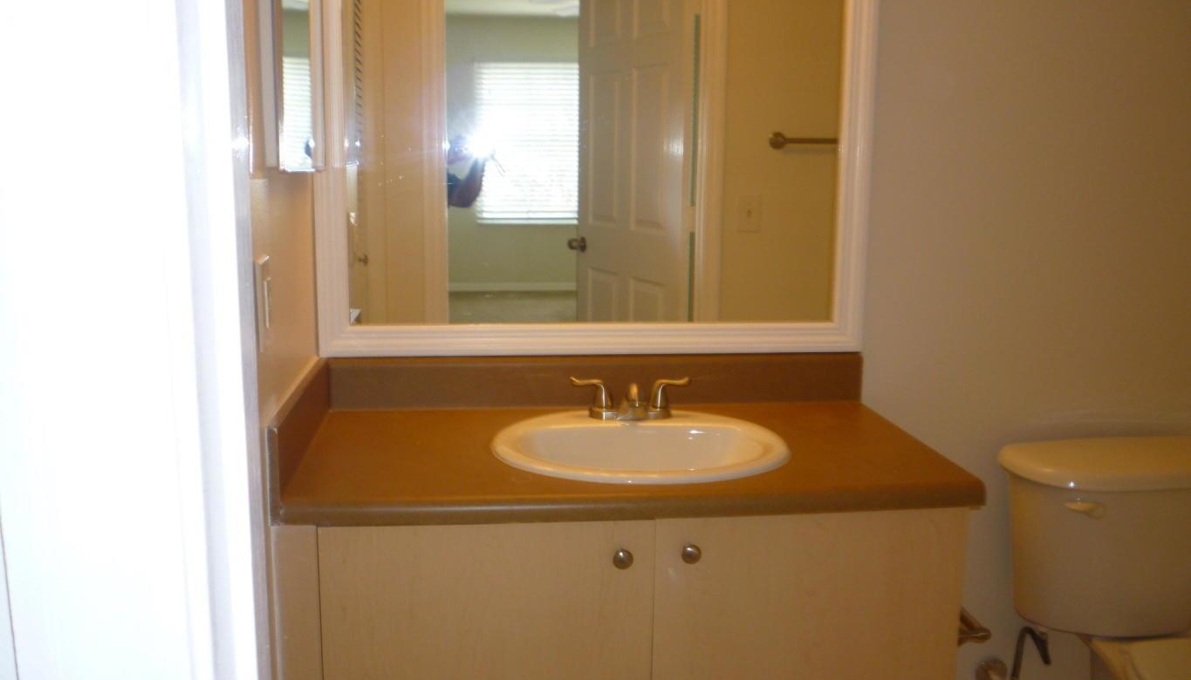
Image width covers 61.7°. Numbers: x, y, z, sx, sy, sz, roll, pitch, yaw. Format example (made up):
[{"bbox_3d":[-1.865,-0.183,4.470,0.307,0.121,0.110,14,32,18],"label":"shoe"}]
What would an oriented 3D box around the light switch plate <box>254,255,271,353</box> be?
[{"bbox_3d":[-0.455,-0.051,1.376,0.008,0.120,0.073,0,10,-7],"label":"light switch plate"}]

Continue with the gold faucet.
[{"bbox_3d":[0.067,0.109,1.773,0.217,0.078,0.138,0,10,-7],"label":"gold faucet"}]

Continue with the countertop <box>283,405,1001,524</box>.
[{"bbox_3d":[0.047,0.195,1.713,1.049,0.042,0.506,0,10,-7],"label":"countertop"}]

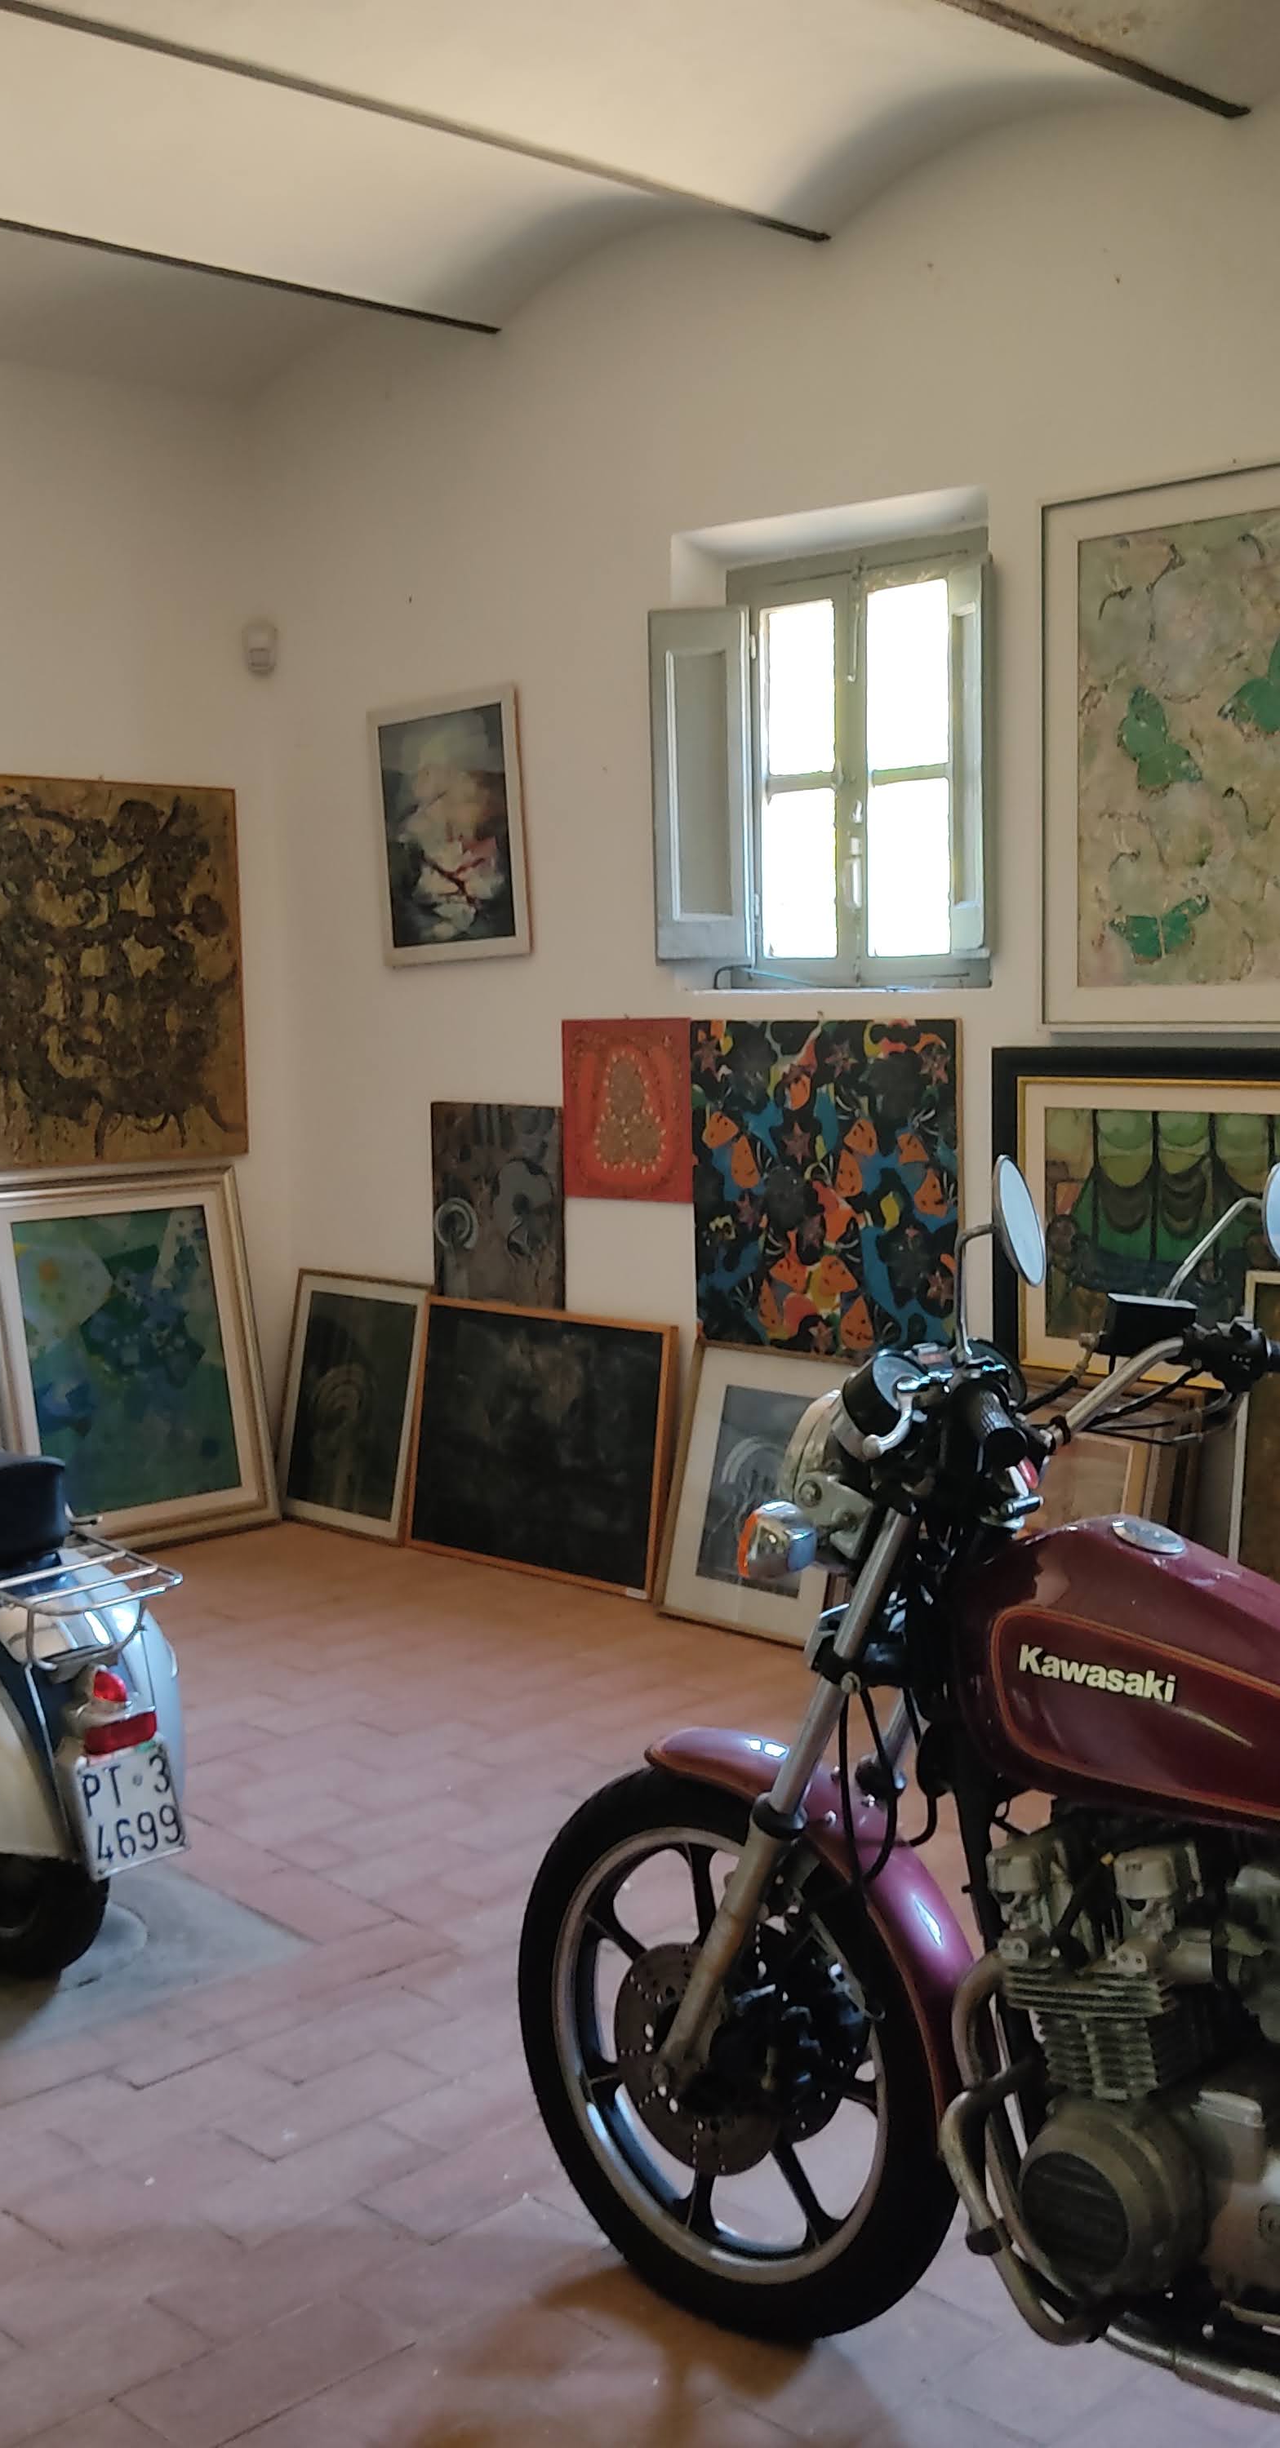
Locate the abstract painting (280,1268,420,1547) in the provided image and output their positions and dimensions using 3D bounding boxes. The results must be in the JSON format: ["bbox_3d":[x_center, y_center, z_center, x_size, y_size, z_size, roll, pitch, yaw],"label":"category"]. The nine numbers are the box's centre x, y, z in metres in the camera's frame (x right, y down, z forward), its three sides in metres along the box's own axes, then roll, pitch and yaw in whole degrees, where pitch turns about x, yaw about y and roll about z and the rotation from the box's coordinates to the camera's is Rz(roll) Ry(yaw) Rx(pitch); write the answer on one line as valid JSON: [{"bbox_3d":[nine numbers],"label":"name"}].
[{"bbox_3d":[-0.779,0.501,6.756,0.030,0.702,0.559,6,-1,-44],"label":"abstract painting"}]

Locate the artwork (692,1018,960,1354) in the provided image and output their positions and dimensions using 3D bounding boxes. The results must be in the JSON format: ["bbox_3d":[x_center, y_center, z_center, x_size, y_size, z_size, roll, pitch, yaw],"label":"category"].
[{"bbox_3d":[0.417,-0.079,5.539,0.028,0.760,0.790,-7,8,-43],"label":"artwork"}]

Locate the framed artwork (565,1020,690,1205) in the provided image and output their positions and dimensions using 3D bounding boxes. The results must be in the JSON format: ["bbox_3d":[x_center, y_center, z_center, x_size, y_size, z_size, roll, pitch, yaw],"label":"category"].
[{"bbox_3d":[-0.023,-0.275,5.977,0.022,0.440,0.455,-5,7,-43],"label":"framed artwork"}]

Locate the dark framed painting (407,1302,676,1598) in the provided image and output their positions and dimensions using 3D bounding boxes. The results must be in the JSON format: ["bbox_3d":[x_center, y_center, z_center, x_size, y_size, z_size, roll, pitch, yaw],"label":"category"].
[{"bbox_3d":[-0.256,0.557,6.268,0.030,0.663,0.945,4,0,-44],"label":"dark framed painting"}]

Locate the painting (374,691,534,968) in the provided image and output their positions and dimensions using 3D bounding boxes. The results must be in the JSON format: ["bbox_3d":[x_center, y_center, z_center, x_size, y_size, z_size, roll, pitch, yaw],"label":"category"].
[{"bbox_3d":[-0.486,-1.020,6.363,0.028,0.674,0.593,-8,8,-43],"label":"painting"}]

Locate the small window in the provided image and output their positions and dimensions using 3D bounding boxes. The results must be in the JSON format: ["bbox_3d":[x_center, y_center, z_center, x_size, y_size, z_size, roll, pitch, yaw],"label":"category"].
[{"bbox_3d":[0.386,-1.005,5.442,0.250,0.970,0.860,-7,9,-44],"label":"small window"}]

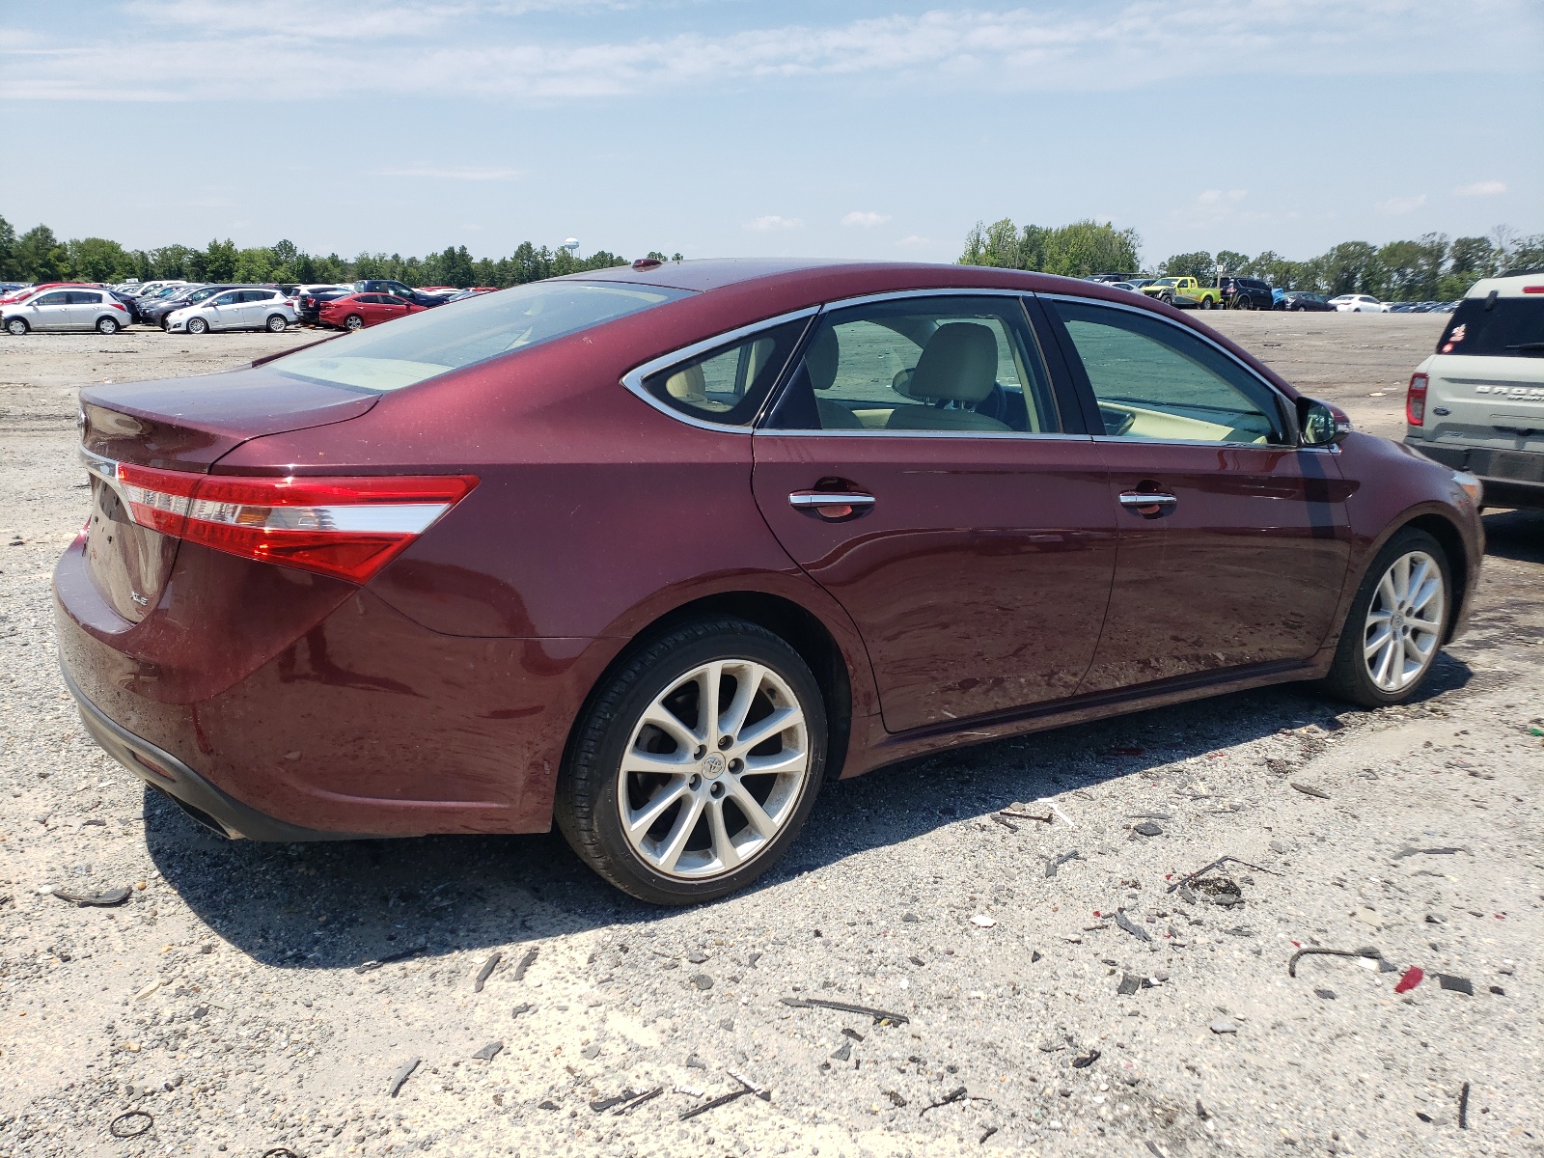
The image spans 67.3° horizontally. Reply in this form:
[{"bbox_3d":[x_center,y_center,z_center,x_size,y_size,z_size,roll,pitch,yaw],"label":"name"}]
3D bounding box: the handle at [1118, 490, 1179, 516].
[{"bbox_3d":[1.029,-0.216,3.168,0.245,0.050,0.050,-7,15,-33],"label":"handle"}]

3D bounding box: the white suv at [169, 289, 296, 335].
[{"bbox_3d":[-19.943,-9.895,42.664,4.400,1.600,1.830,-8,16,-33],"label":"white suv"}]

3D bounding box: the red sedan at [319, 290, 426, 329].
[{"bbox_3d":[-15.120,-10.380,45.100,4.560,1.440,1.800,-8,16,-30],"label":"red sedan"}]

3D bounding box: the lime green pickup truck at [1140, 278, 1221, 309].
[{"bbox_3d":[22.830,-16.030,65.080,5.250,1.760,1.850,-8,16,-30],"label":"lime green pickup truck"}]

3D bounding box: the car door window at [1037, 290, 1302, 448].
[{"bbox_3d":[1.204,-0.601,3.404,1.082,0.456,0.075,-5,-10,-35],"label":"car door window"}]

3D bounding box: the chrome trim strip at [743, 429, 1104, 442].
[{"bbox_3d":[0.407,-0.345,2.788,1.070,0.022,0.022,-3,13,-33],"label":"chrome trim strip"}]

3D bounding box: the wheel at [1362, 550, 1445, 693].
[{"bbox_3d":[2.178,0.130,4.163,0.495,0.495,0.200,-6,15,-31],"label":"wheel"}]

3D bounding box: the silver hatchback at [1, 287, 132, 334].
[{"bbox_3d":[-23.850,-9.030,39.100,4.270,1.535,1.700,-6,15,-24],"label":"silver hatchback"}]

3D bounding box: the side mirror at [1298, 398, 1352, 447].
[{"bbox_3d":[1.653,-0.467,3.467,0.125,0.150,0.190,-7,15,-33],"label":"side mirror"}]

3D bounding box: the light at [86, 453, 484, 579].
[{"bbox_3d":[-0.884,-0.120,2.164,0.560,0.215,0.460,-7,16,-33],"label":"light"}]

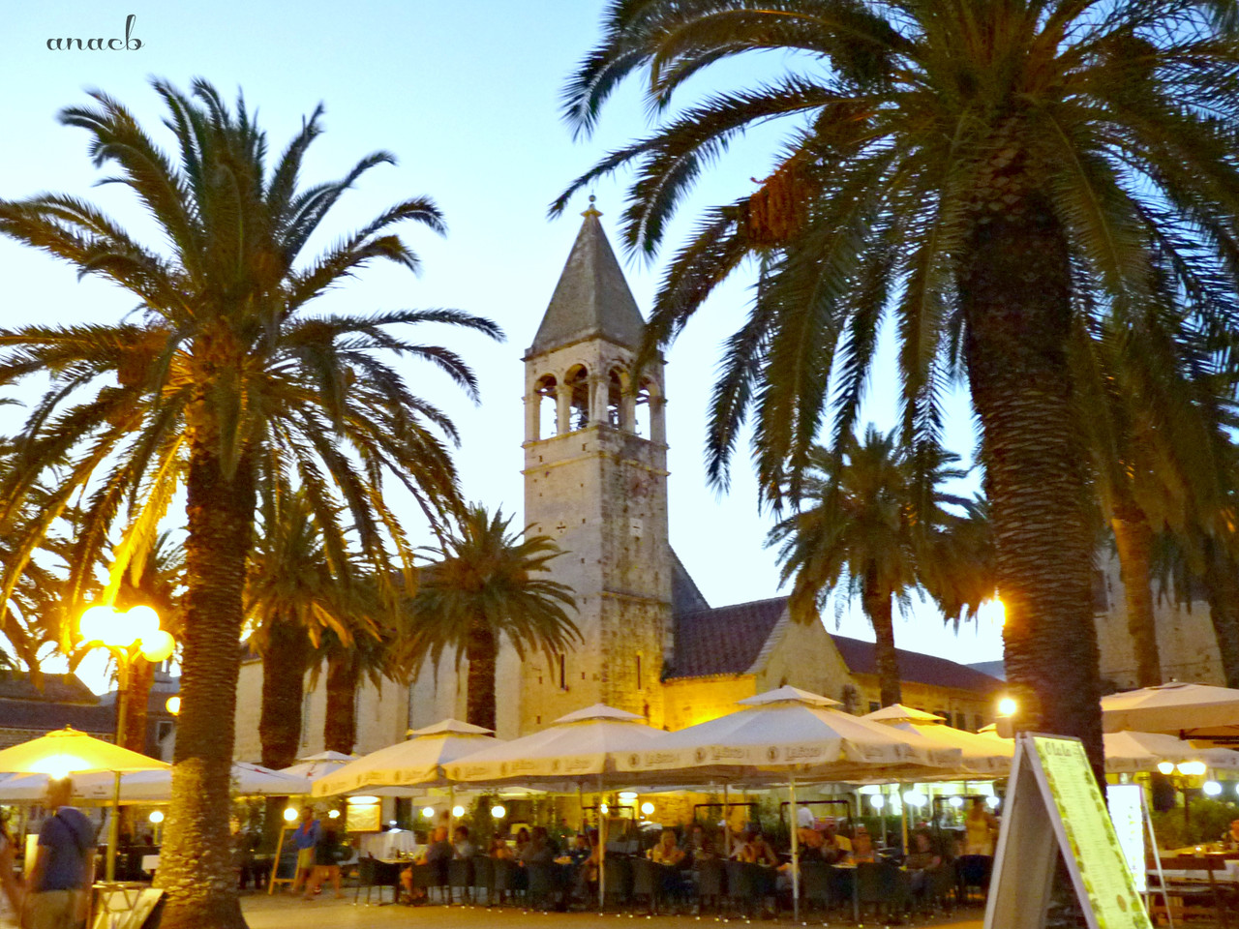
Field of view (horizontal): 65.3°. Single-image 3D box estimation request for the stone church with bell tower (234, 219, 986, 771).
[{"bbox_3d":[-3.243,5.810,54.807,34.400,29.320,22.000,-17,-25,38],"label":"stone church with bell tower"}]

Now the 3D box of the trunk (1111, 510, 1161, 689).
[{"bbox_3d":[14.604,5.743,26.531,0.758,9.396,0.758,-1,-20,0],"label":"trunk"}]

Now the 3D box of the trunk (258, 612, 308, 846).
[{"bbox_3d":[-9.413,7.573,26.557,1.134,6.757,1.134,-1,-20,0],"label":"trunk"}]

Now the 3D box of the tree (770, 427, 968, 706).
[{"bbox_3d":[9.184,5.565,33.533,7.026,14.829,7.026,-1,-20,0],"label":"tree"}]

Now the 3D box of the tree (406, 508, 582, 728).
[{"bbox_3d":[-4.396,6.722,31.079,5.709,11.442,5.709,-1,-20,0],"label":"tree"}]

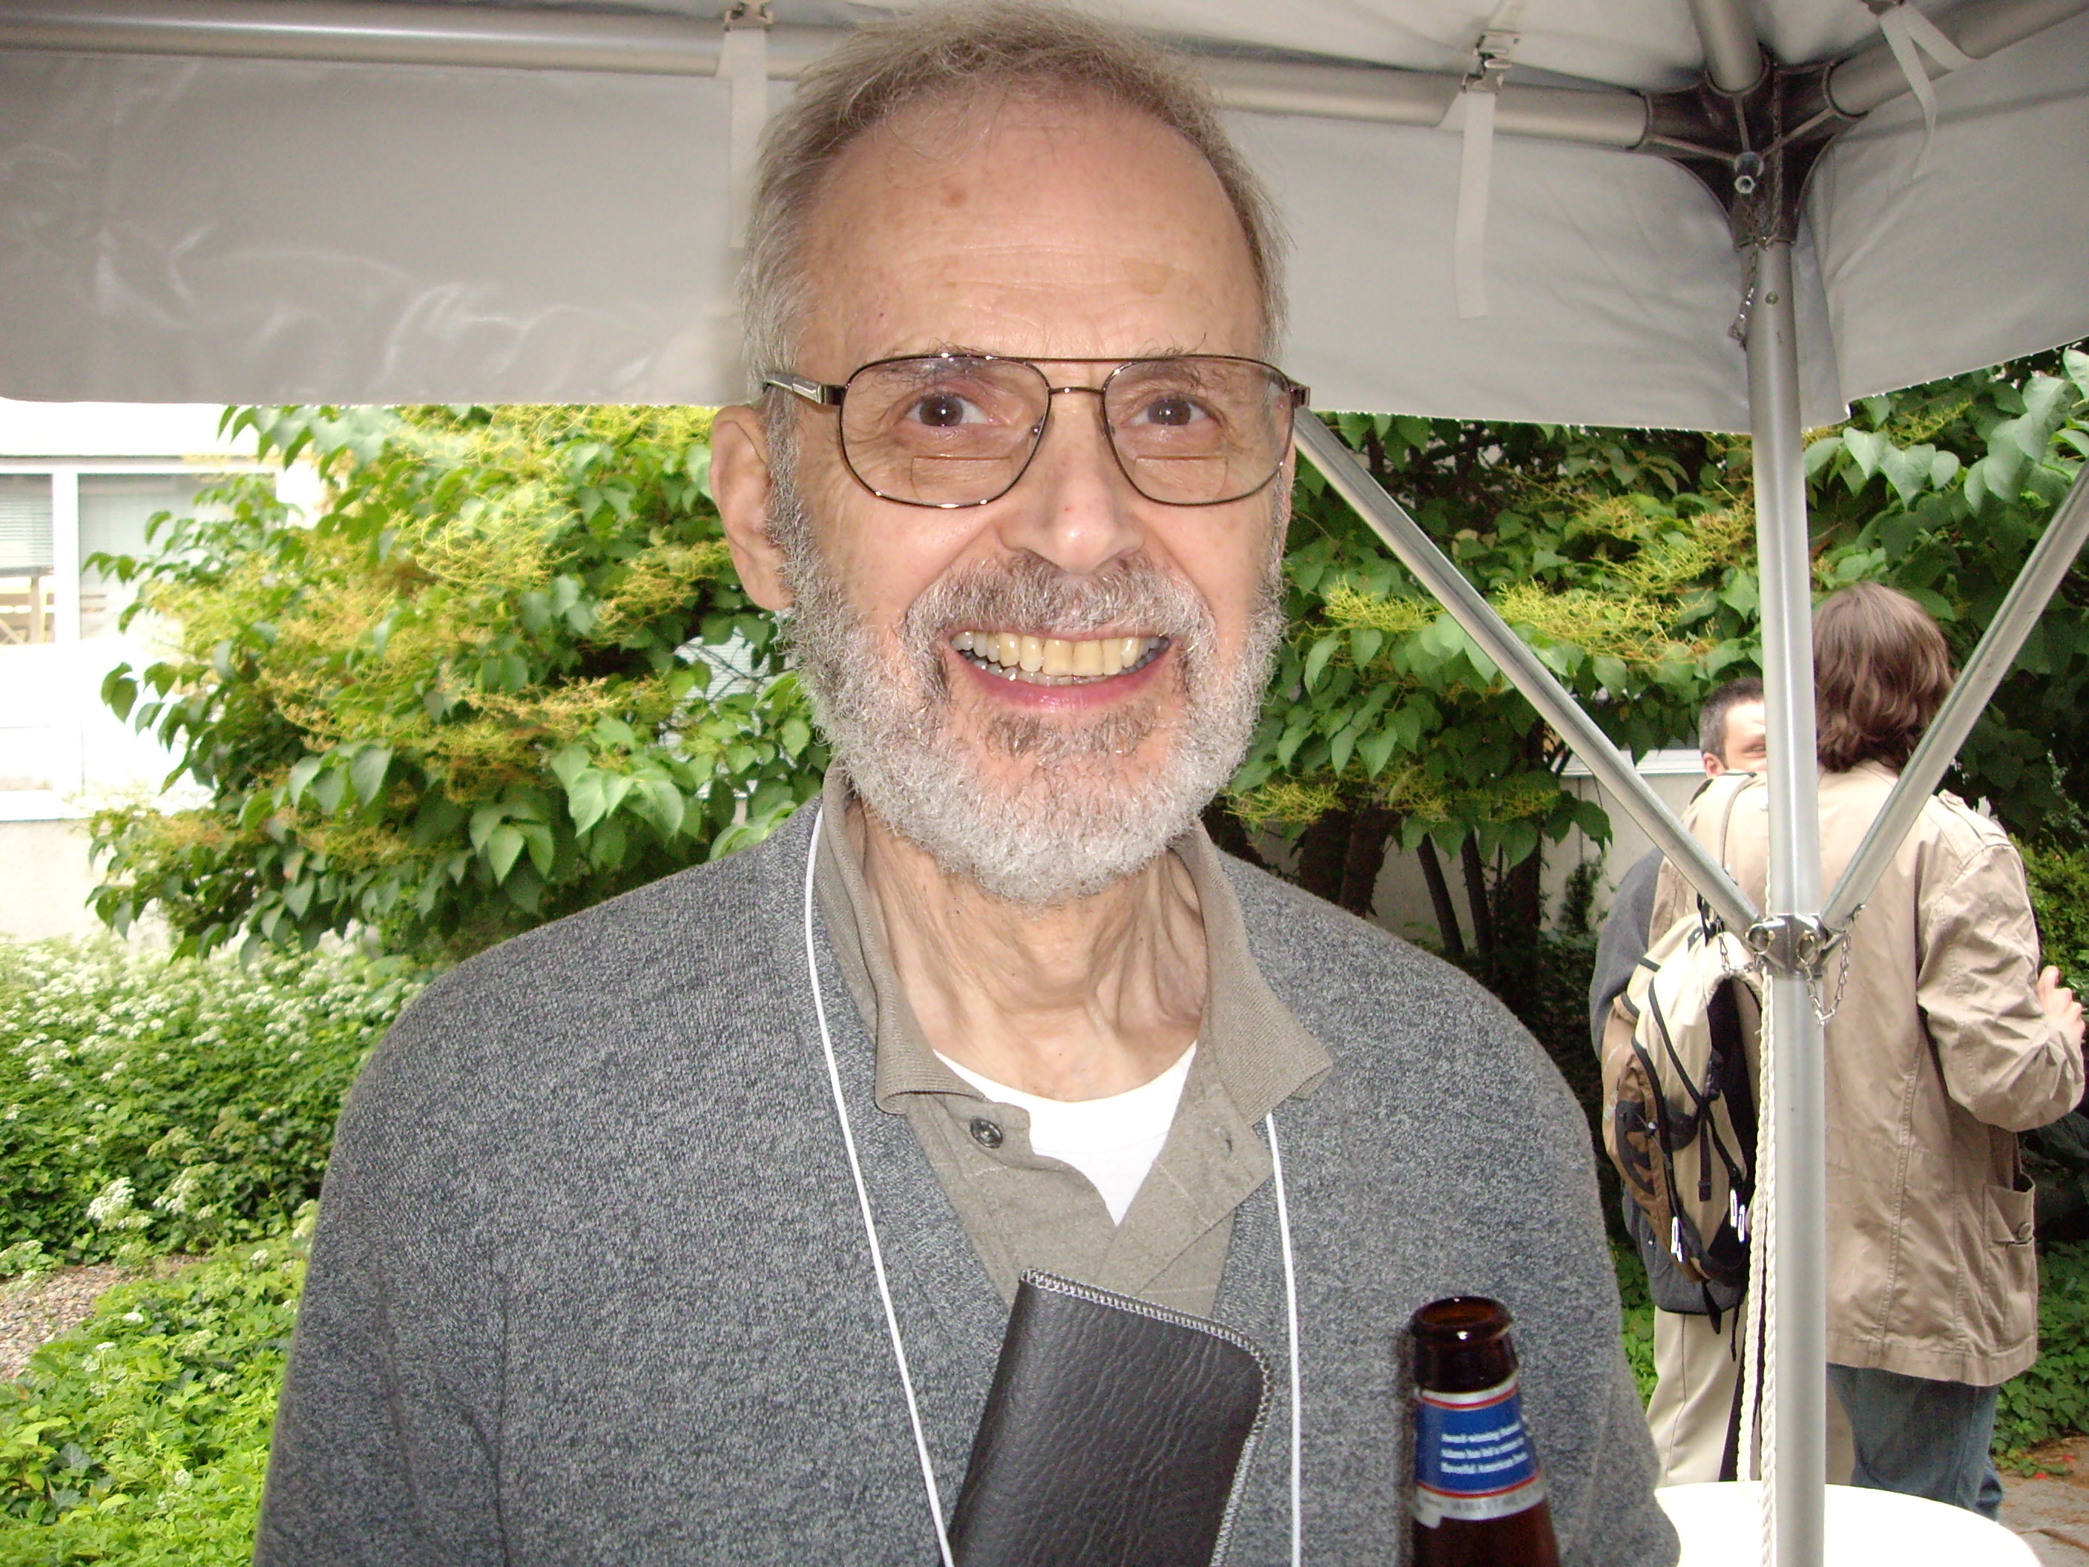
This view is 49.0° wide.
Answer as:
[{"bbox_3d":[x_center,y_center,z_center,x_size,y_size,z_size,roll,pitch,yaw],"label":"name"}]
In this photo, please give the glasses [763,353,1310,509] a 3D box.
[{"bbox_3d":[-0.008,-0.104,0.693,0.138,0.047,0.138,-1,7,-12],"label":"glasses"}]

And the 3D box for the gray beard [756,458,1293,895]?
[{"bbox_3d":[-0.005,-0.035,0.680,0.155,0.138,0.110,-1,6,-12],"label":"gray beard"}]

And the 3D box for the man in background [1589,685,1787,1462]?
[{"bbox_3d":[1.120,0.720,3.600,0.540,1.760,0.360,-1,-1,-21],"label":"man in background"}]

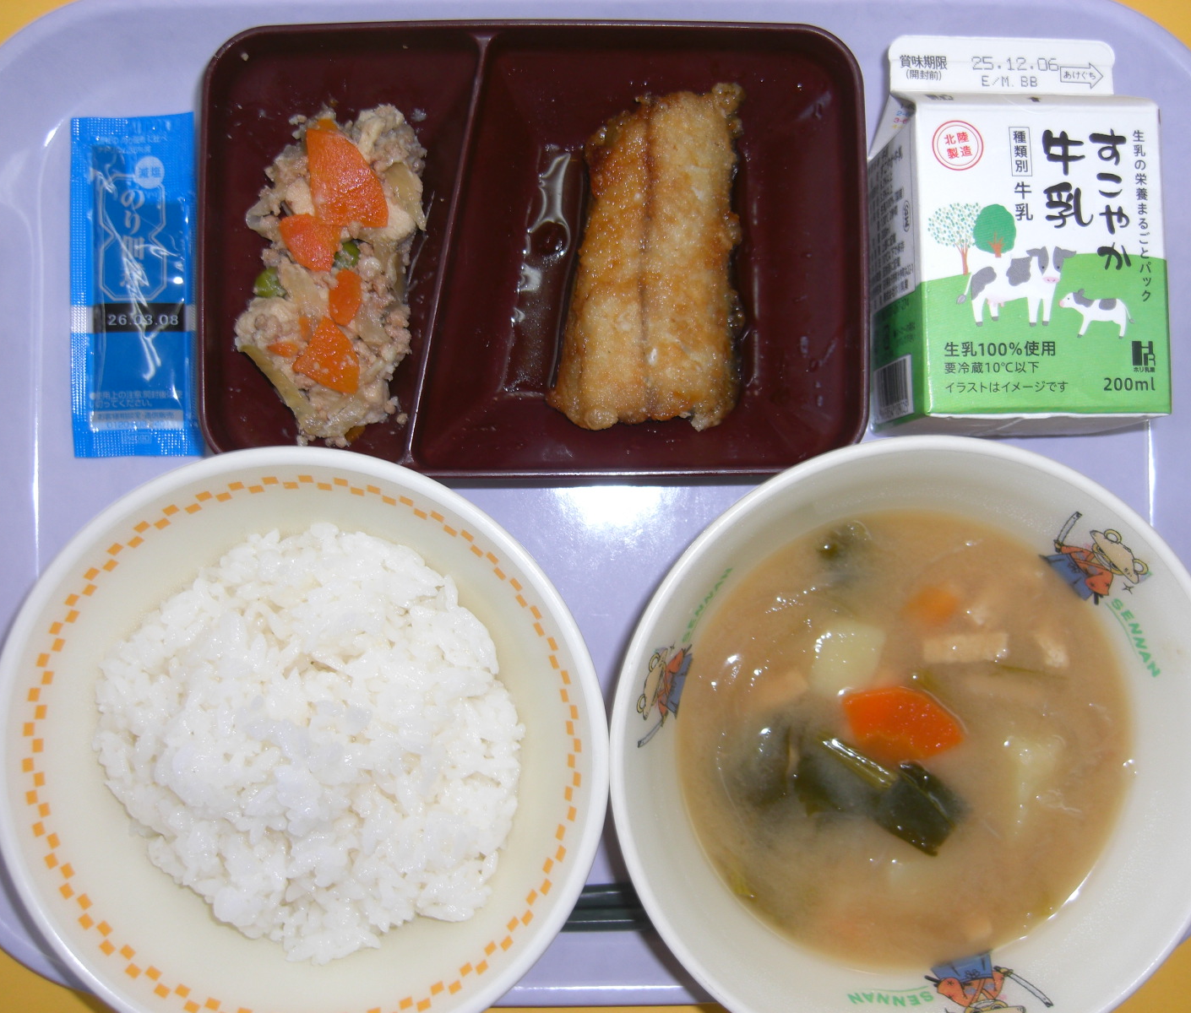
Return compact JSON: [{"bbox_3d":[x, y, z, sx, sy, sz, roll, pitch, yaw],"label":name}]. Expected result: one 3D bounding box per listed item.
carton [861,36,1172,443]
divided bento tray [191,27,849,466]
[{"bbox_3d":[0.105,-0.070,0.377,0.057,0.057,0.098,-1,88,-1],"label":"carton"},{"bbox_3d":[-0.016,-0.065,0.390,0.168,0.027,0.116,0,88,-1],"label":"divided bento tray"}]

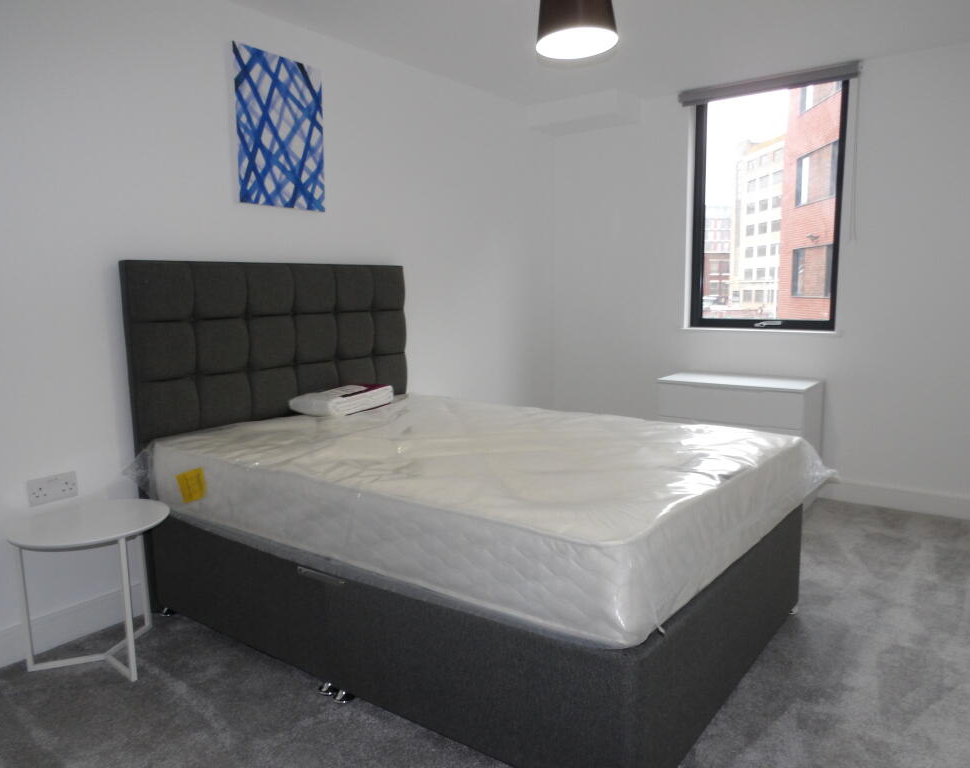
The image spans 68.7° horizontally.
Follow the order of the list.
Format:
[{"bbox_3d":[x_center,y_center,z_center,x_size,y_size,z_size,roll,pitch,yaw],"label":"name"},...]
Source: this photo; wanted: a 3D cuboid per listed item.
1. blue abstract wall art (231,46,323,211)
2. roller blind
[{"bbox_3d":[-0.832,-1.036,2.930,0.021,0.603,0.416,5,9,37],"label":"blue abstract wall art"},{"bbox_3d":[1.494,-1.597,3.799,0.932,0.078,0.065,5,9,37],"label":"roller blind"}]

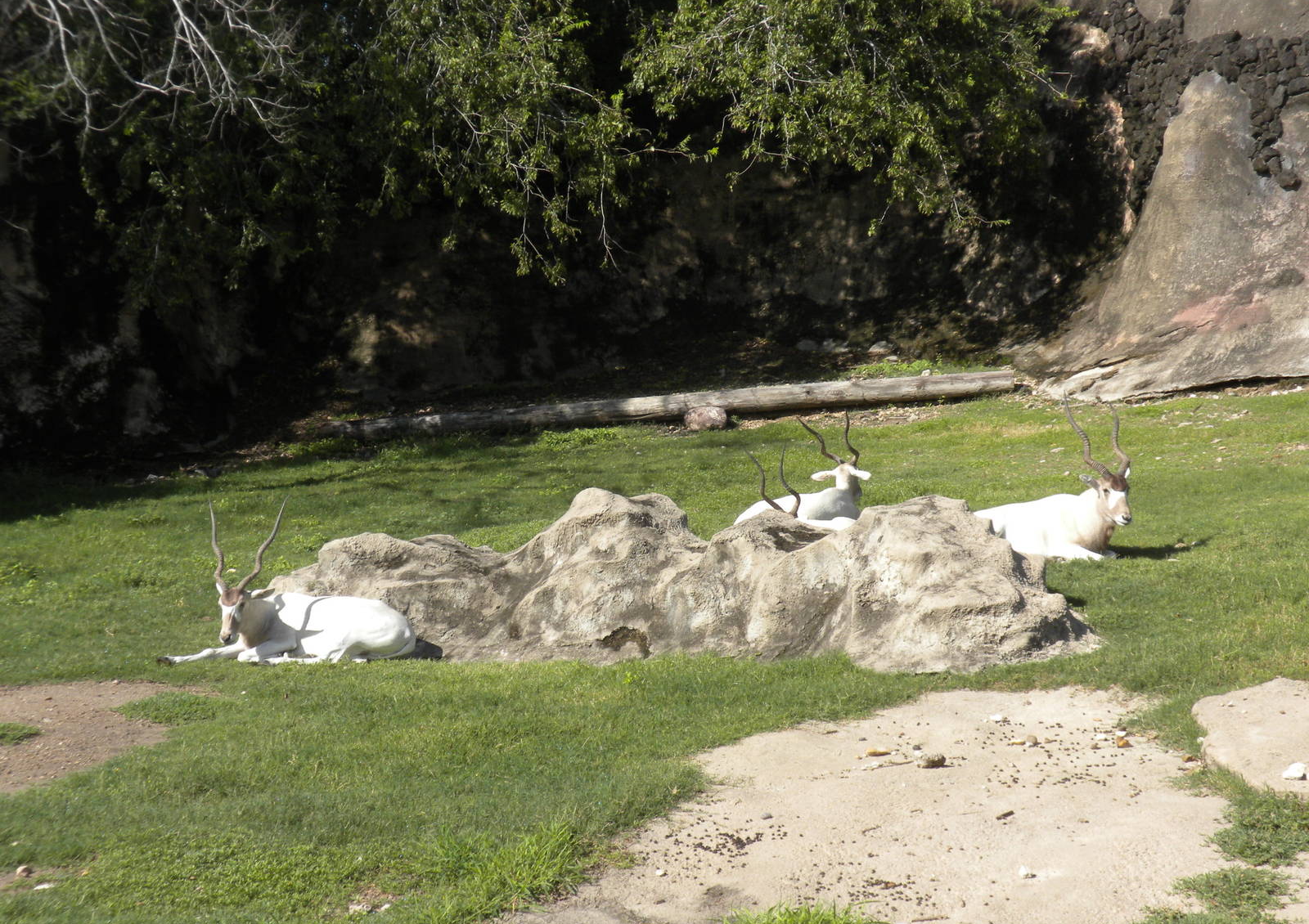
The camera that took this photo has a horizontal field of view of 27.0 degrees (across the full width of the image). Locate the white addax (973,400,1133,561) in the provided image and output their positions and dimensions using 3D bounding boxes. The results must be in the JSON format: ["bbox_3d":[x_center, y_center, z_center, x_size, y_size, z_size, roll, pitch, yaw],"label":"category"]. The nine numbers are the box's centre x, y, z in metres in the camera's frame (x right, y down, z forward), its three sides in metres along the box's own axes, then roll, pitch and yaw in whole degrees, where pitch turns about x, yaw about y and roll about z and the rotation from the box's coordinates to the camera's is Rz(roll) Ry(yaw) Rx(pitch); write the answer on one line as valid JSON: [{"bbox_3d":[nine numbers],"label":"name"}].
[{"bbox_3d":[3.074,0.149,21.400,1.400,1.200,0.600,4,11,20],"label":"white addax"}]

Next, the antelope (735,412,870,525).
[{"bbox_3d":[1.183,0.135,21.800,1.280,1.020,0.600,-8,13,-39],"label":"antelope"}]

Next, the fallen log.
[{"bbox_3d":[0.241,-0.552,26.400,6.926,0.250,0.250,-4,11,-13],"label":"fallen log"}]

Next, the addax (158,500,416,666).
[{"bbox_3d":[-2.566,0.846,19.000,1.720,1.100,0.650,-3,10,-15],"label":"addax"}]

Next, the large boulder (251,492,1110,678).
[{"bbox_3d":[0.200,0.740,19.750,5.950,1.080,2.200,0,10,0],"label":"large boulder"}]

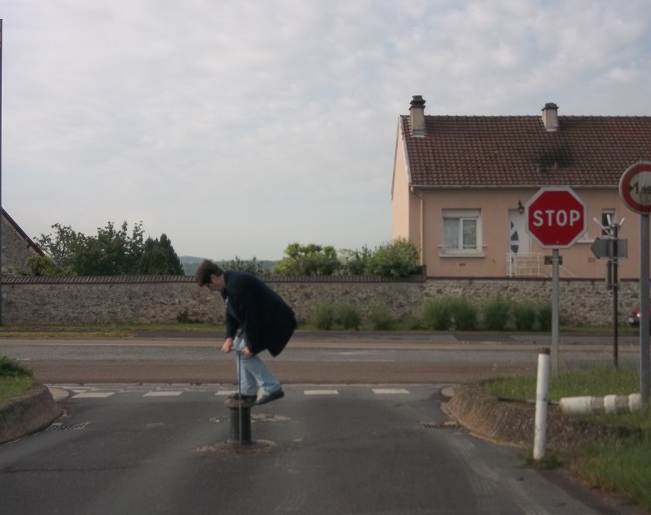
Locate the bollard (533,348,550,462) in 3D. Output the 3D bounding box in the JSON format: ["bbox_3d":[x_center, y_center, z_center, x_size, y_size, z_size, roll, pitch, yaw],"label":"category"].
[{"bbox_3d":[1.912,1.306,10.687,0.100,0.990,0.100,2,-1,0],"label":"bollard"}]

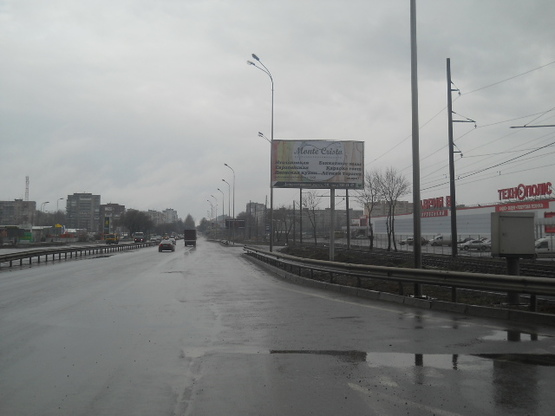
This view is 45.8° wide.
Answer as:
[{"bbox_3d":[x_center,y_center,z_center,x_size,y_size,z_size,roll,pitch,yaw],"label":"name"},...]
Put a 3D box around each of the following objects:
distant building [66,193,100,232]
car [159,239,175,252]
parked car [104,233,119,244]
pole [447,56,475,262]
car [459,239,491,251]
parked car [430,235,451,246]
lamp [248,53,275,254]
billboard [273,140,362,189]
[{"bbox_3d":[-187.682,7.892,640.847,30.000,44.500,16.000,1,-3,-12],"label":"distant building"},{"bbox_3d":[-12.208,4.183,73.118,1.700,1.420,4.250,0,-3,-6],"label":"car"},{"bbox_3d":[-31.869,5.987,126.481,2.000,2.100,4.900,0,-3,-6],"label":"parked car"},{"bbox_3d":[15.102,-4.117,54.000,2.300,16.400,0.450,0,-3,-9],"label":"pole"},{"bbox_3d":[26.329,5.032,88.837,4.350,1.420,1.700,1,-3,-11],"label":"car"},{"bbox_3d":[28.128,5.707,112.875,4.300,1.820,1.780,1,-3,-11],"label":"parked car"},{"bbox_3d":[-0.965,-2.763,37.504,1.600,11.700,1.700,0,-3,-6],"label":"lamp"},{"bbox_3d":[2.728,-2.885,44.149,6.150,3.150,0.350,0,-3,-6],"label":"billboard"}]

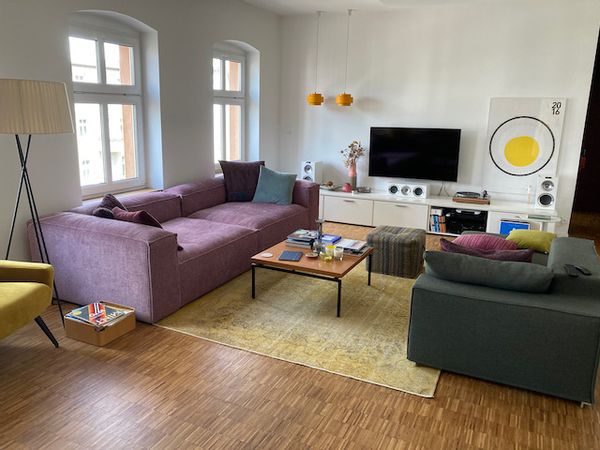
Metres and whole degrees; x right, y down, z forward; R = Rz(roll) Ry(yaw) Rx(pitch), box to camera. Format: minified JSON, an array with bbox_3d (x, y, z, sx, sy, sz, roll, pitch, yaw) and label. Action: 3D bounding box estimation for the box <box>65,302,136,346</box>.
[{"bbox_3d":[-1.372,0.674,3.354,0.323,0.143,0.317,7,14,25],"label":"box"}]

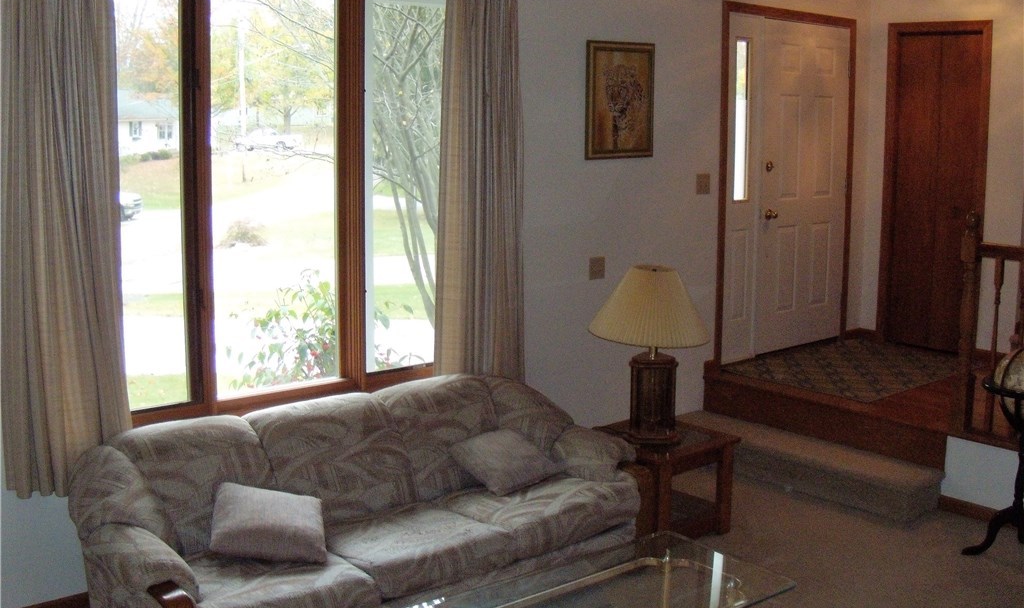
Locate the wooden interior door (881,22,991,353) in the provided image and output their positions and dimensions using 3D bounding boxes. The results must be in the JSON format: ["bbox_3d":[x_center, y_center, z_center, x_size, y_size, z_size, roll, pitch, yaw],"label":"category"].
[{"bbox_3d":[2.626,-0.736,6.626,0.080,2.110,0.760,-8,13,-40],"label":"wooden interior door"}]

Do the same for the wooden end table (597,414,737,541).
[{"bbox_3d":[0.636,0.800,4.738,0.530,0.455,0.560,-8,13,-40],"label":"wooden end table"}]

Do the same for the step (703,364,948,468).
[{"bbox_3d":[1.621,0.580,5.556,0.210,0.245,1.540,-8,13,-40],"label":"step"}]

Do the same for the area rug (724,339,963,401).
[{"bbox_3d":[2.039,0.353,6.201,1.460,0.015,1.010,-8,13,-40],"label":"area rug"}]

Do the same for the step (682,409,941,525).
[{"bbox_3d":[1.448,0.810,5.449,0.330,0.185,1.530,-8,13,-40],"label":"step"}]

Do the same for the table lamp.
[{"bbox_3d":[0.632,0.231,4.571,0.530,0.740,0.530,0,10,0],"label":"table lamp"}]

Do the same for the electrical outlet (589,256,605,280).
[{"bbox_3d":[0.434,-0.177,5.357,0.113,0.116,0.012,-8,13,-40],"label":"electrical outlet"}]

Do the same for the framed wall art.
[{"bbox_3d":[0.558,-1.014,5.305,0.500,0.592,0.035,-8,13,-40],"label":"framed wall art"}]

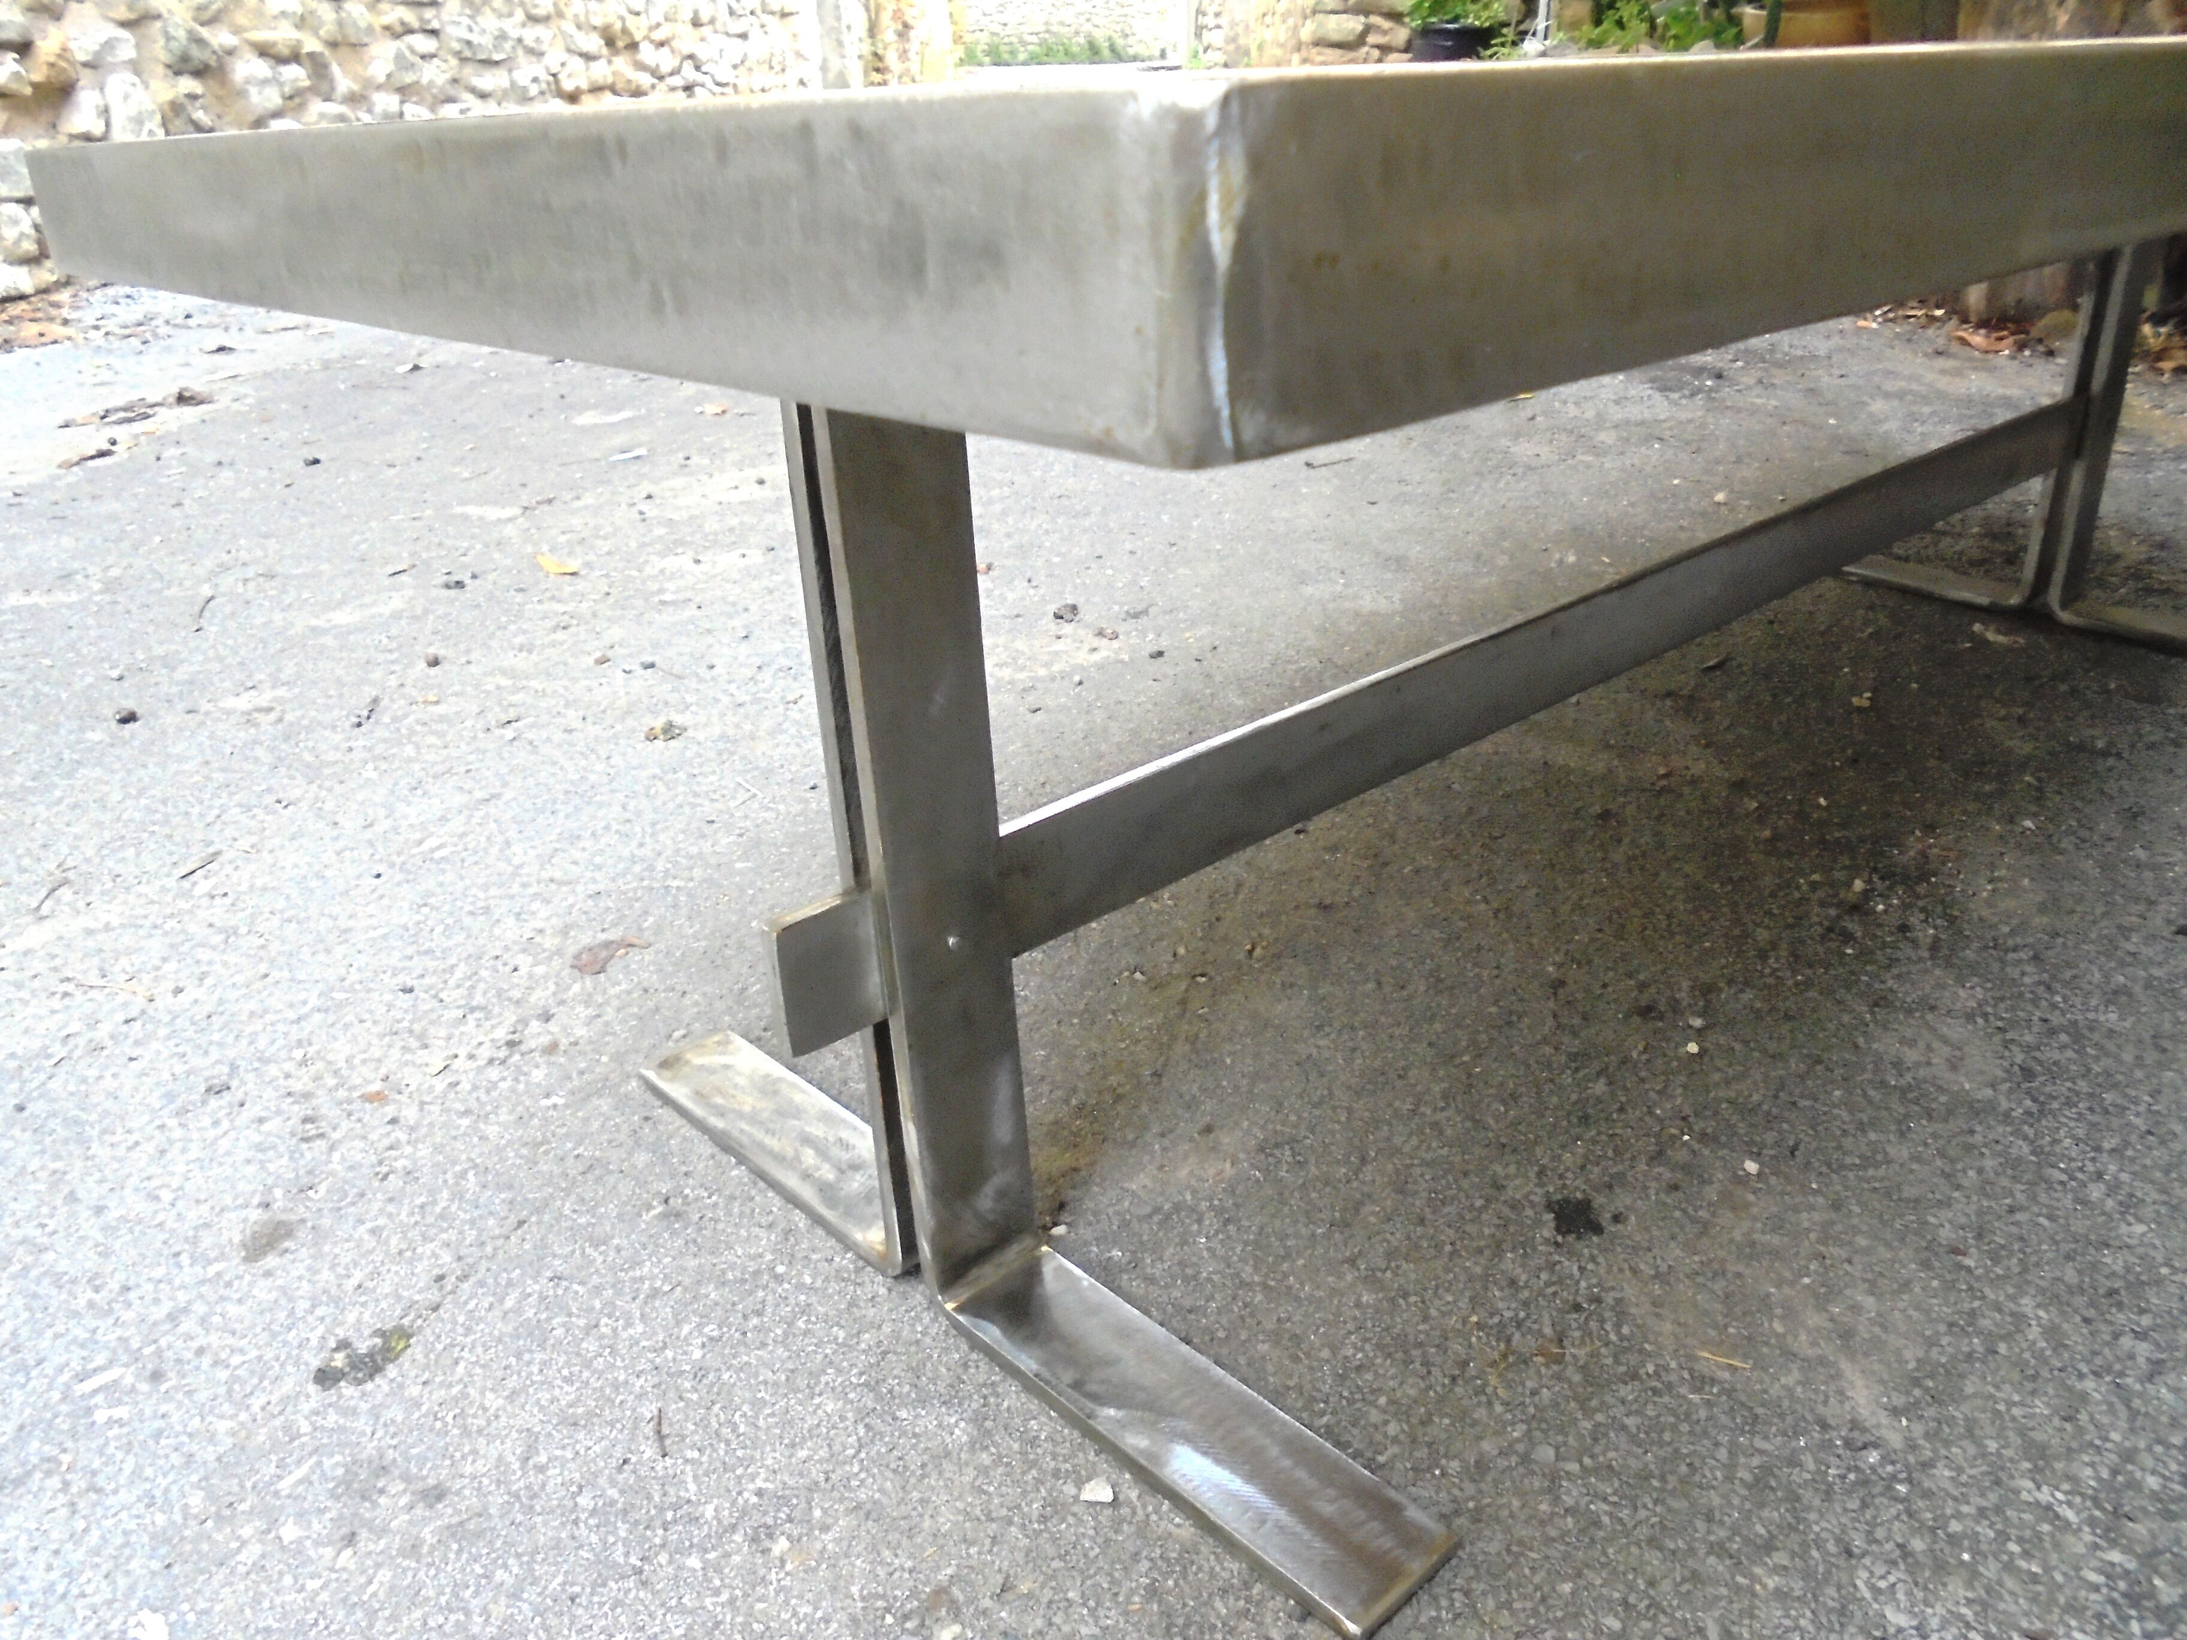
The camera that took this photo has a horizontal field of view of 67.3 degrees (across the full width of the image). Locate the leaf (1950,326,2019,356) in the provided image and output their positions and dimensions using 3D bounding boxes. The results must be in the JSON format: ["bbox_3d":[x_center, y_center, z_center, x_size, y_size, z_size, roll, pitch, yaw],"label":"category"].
[{"bbox_3d":[1.372,-0.739,2.529,0.088,0.034,0.067,9,27,26],"label":"leaf"}]

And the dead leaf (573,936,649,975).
[{"bbox_3d":[-0.281,0.075,0.947,0.032,0.010,0.045,13,29,32],"label":"dead leaf"}]

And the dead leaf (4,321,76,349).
[{"bbox_3d":[-2.566,-1.180,4.000,0.139,0.038,0.103,-17,28,-28],"label":"dead leaf"}]

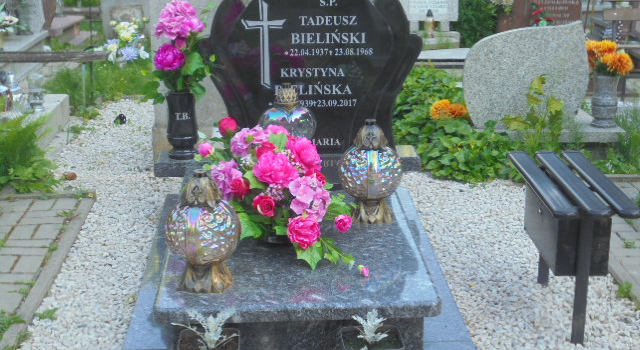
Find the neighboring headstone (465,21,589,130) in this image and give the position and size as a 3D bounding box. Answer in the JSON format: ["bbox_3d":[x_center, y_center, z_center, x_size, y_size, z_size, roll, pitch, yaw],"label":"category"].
[{"bbox_3d":[1.019,-0.490,5.104,0.631,0.521,0.090,0,18,0],"label":"neighboring headstone"}]

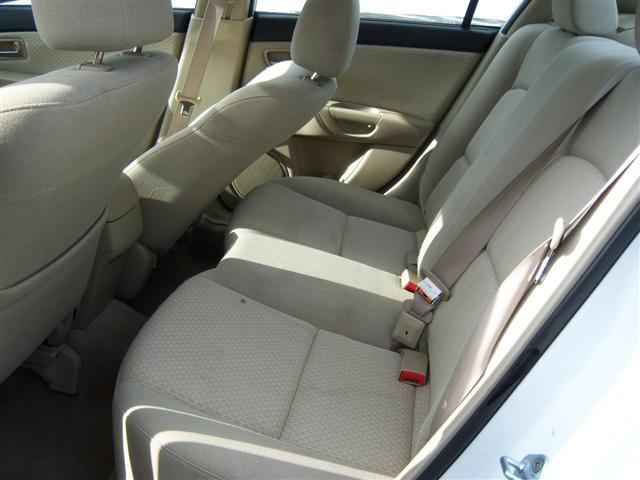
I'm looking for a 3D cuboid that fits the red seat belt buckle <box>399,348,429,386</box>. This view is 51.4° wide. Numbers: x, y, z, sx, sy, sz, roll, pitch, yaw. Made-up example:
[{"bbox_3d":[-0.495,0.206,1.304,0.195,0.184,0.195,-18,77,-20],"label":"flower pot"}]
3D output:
[{"bbox_3d":[0.164,0.220,1.150,0.043,0.025,0.062,8,28,7],"label":"red seat belt buckle"}]

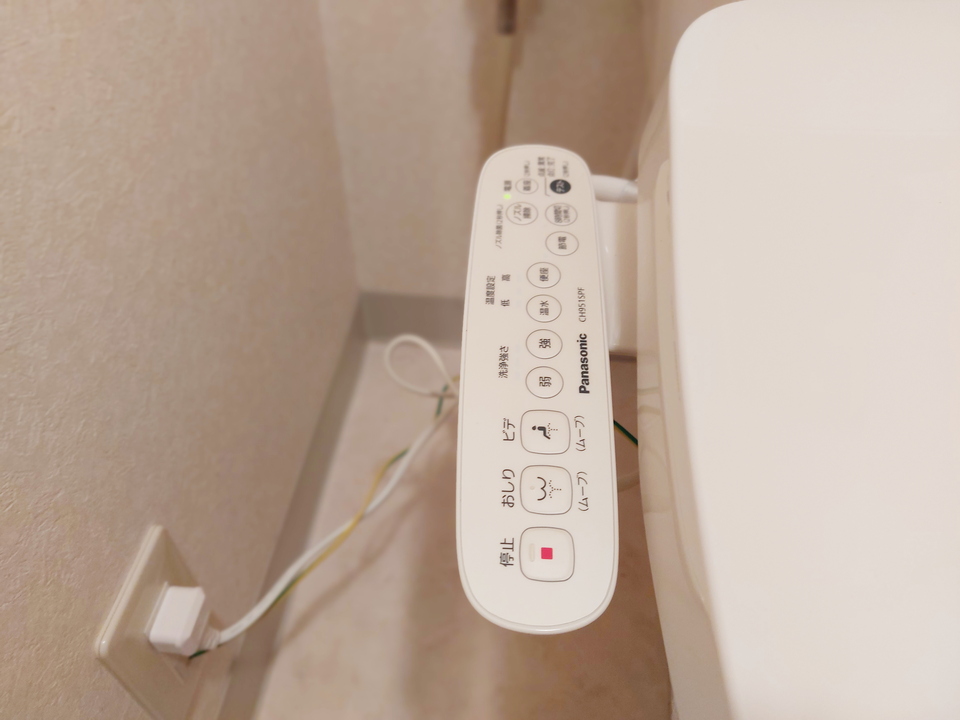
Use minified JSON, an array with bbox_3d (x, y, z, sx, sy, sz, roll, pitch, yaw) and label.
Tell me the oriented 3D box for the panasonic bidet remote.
[{"bbox_3d":[0.028,-0.007,0.347,0.072,0.026,0.285,1,57,2],"label":"panasonic bidet remote"}]

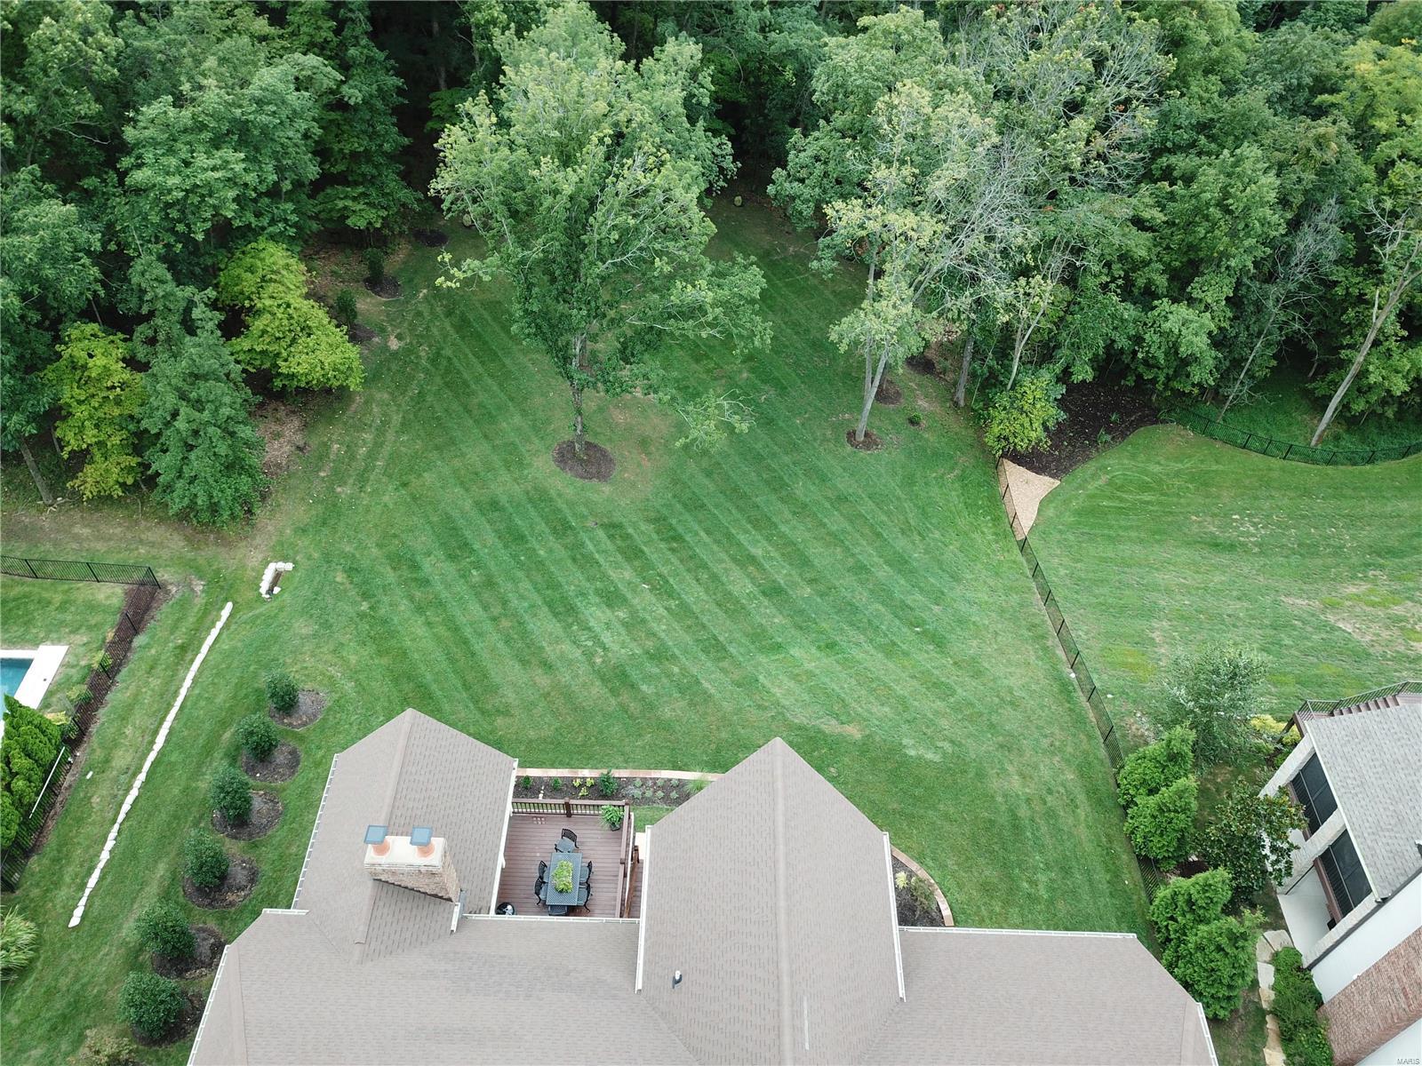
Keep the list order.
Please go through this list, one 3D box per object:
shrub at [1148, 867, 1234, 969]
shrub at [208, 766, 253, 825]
[{"bbox_3d":[17.318,13.290,37.935,2.450,5.200,2.450,2,47,-1],"label":"shrub"},{"bbox_3d":[-15.995,8.772,35.604,1.420,2.350,1.420,2,47,0],"label":"shrub"}]

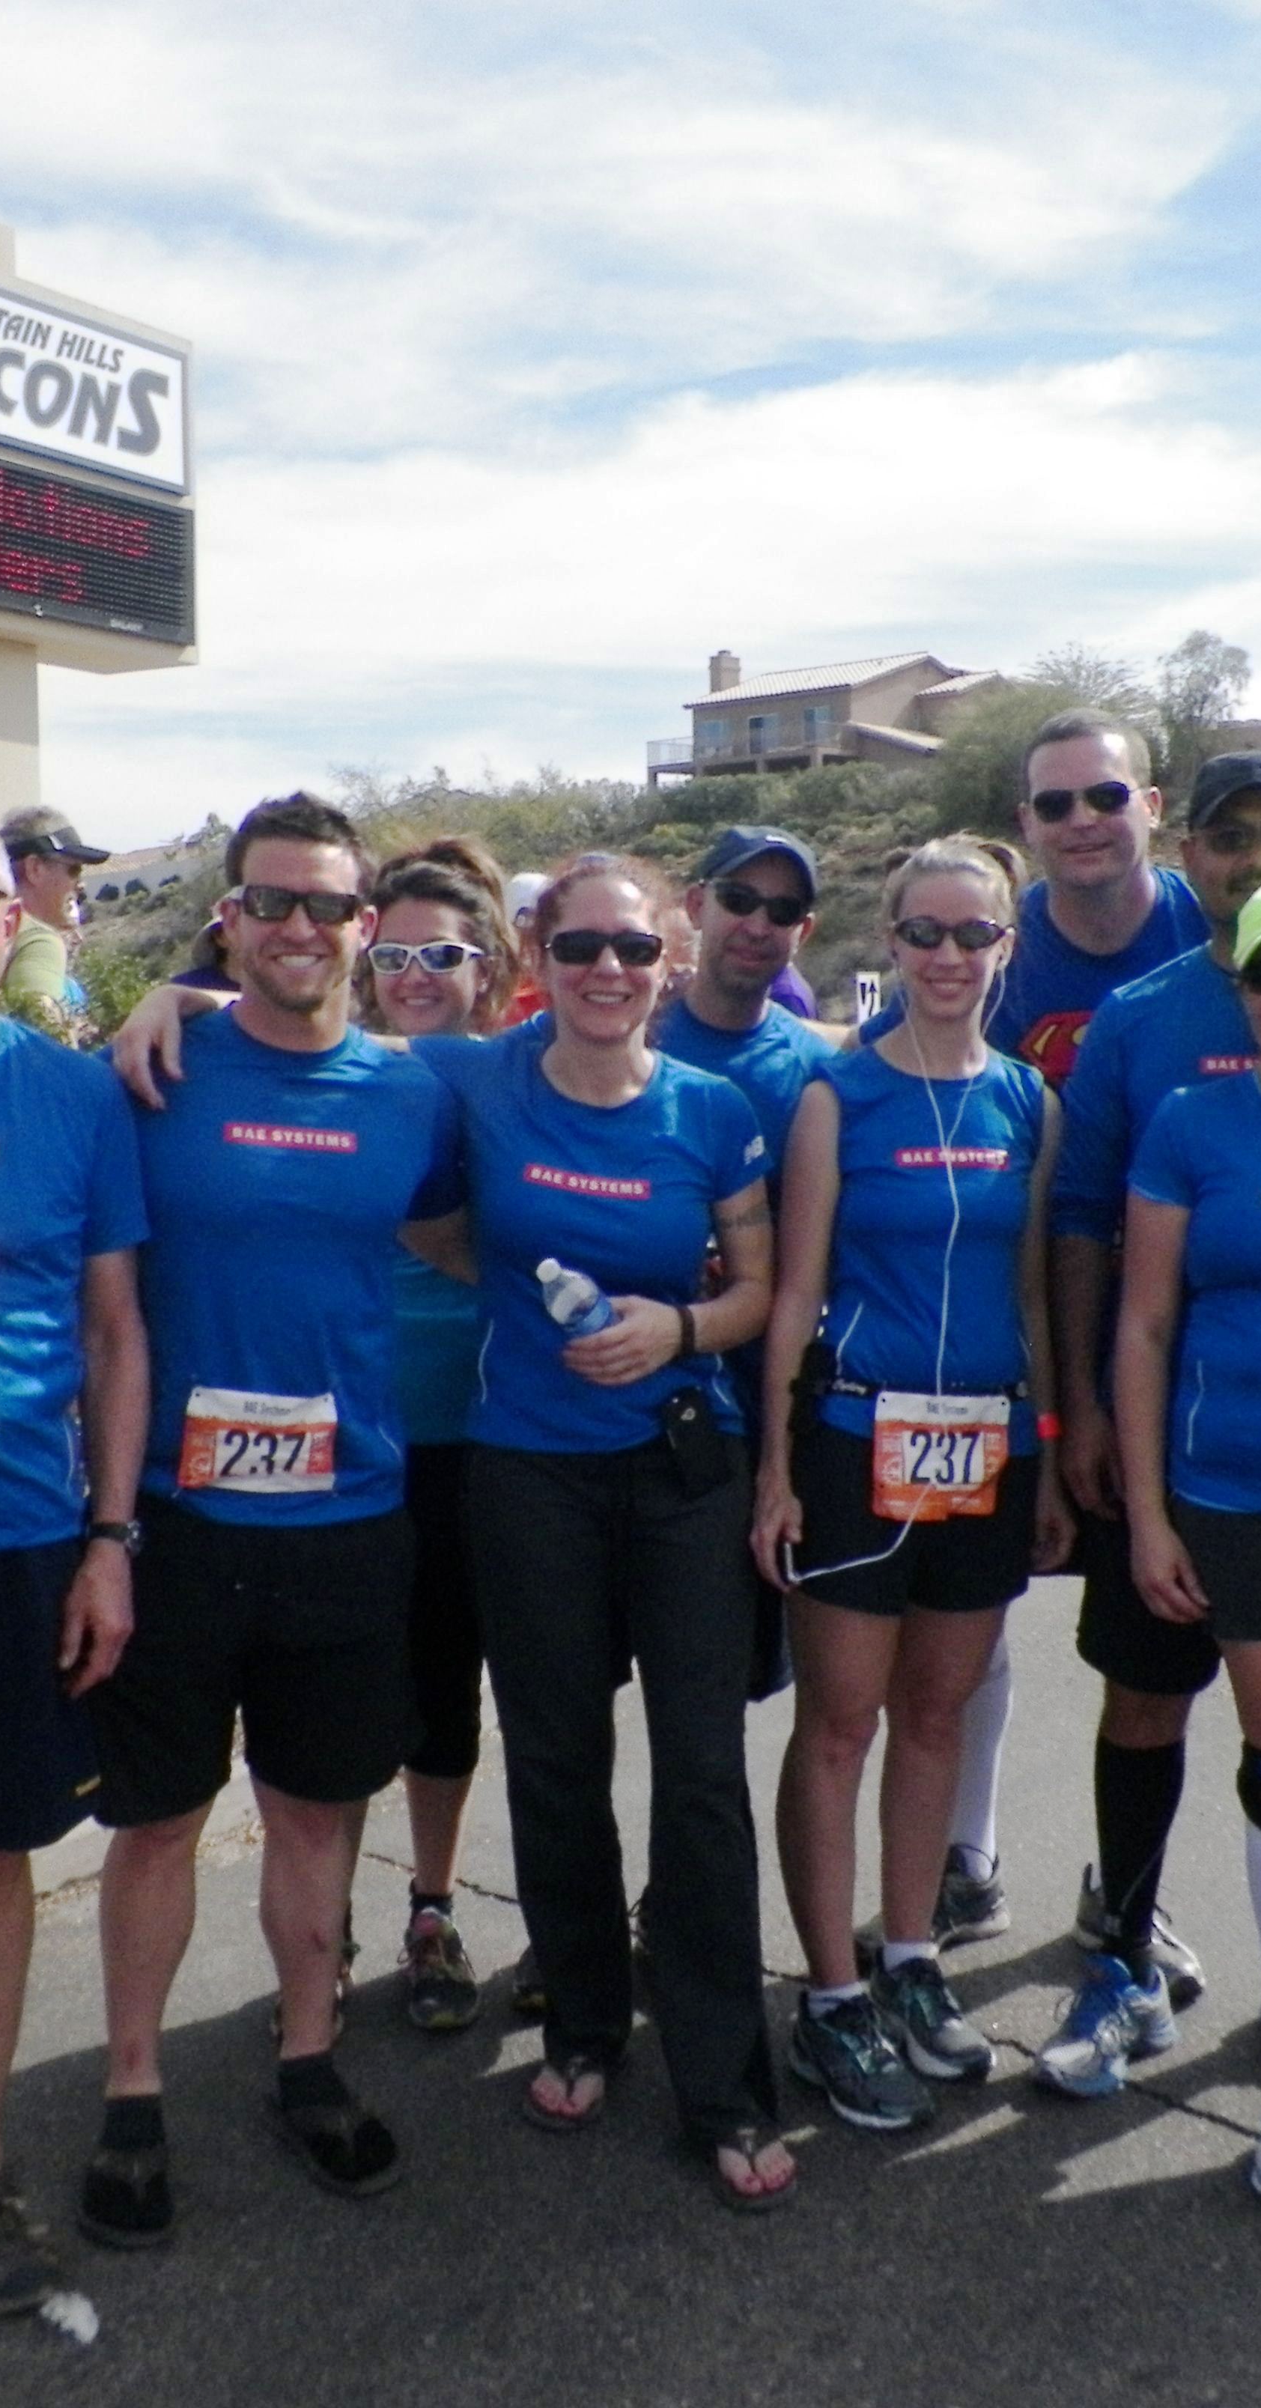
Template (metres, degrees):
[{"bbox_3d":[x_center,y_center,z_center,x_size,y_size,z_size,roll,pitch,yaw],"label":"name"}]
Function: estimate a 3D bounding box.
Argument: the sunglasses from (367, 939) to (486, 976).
[{"bbox_3d":[-0.286,-0.348,3.270,0.145,0.043,0.155,2,6,13],"label":"sunglasses"}]

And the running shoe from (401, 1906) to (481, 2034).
[{"bbox_3d":[-0.282,1.114,3.437,0.100,0.110,0.265,-1,5,-8],"label":"running shoe"}]

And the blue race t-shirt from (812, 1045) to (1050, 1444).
[{"bbox_3d":[0.407,0.059,3.120,0.305,0.545,0.220,-1,5,-6],"label":"blue race t-shirt"}]

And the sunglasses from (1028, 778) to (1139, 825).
[{"bbox_3d":[0.683,-0.608,3.480,0.145,0.048,0.150,-8,2,20],"label":"sunglasses"}]

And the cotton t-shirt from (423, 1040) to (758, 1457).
[{"bbox_3d":[-0.048,0.039,2.870,0.440,0.540,0.280,0,5,10],"label":"cotton t-shirt"}]

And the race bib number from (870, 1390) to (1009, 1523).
[{"bbox_3d":[0.412,0.335,3.070,0.178,0.172,0.020,0,5,8],"label":"race bib number"}]

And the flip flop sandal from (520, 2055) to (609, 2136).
[{"bbox_3d":[-0.073,1.160,3.127,0.100,0.060,0.260,0,5,5],"label":"flip flop sandal"}]

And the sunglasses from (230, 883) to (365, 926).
[{"bbox_3d":[-0.401,-0.362,2.800,0.145,0.045,0.150,3,9,-14],"label":"sunglasses"}]

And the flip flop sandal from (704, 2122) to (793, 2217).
[{"bbox_3d":[0.142,1.171,2.904,0.100,0.060,0.260,-1,5,-5],"label":"flip flop sandal"}]

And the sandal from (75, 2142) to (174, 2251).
[{"bbox_3d":[-0.619,1.187,2.867,0.110,0.080,0.280,-1,5,-5],"label":"sandal"}]

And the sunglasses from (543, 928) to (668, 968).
[{"bbox_3d":[-0.031,-0.315,2.840,0.148,0.047,0.148,0,5,0],"label":"sunglasses"}]

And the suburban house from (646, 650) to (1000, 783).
[{"bbox_3d":[10.787,-24.445,118.000,12.500,6.800,14.000,-5,7,-41],"label":"suburban house"}]

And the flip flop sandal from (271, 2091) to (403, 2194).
[{"bbox_3d":[-0.381,1.195,2.980,0.110,0.060,0.275,-3,6,-34],"label":"flip flop sandal"}]

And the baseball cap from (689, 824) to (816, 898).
[{"bbox_3d":[0.181,-0.485,3.320,0.168,0.120,0.250,15,8,-9],"label":"baseball cap"}]

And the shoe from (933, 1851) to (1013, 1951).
[{"bbox_3d":[0.472,1.074,3.593,0.300,0.130,0.110,-5,6,-37],"label":"shoe"}]

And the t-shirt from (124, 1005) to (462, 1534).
[{"bbox_3d":[-0.411,0.080,2.780,0.460,0.620,0.280,-1,5,-8],"label":"t-shirt"}]

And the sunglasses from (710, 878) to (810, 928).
[{"bbox_3d":[0.178,-0.415,3.200,0.142,0.045,0.145,12,5,-7],"label":"sunglasses"}]

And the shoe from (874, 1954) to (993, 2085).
[{"bbox_3d":[0.426,1.137,3.270,0.100,0.120,0.272,-3,6,-30],"label":"shoe"}]

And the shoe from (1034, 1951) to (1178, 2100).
[{"bbox_3d":[0.657,1.114,3.190,0.110,0.125,0.290,4,7,43],"label":"shoe"}]

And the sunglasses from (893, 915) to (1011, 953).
[{"bbox_3d":[0.428,-0.361,3.090,0.145,0.043,0.150,1,5,11],"label":"sunglasses"}]

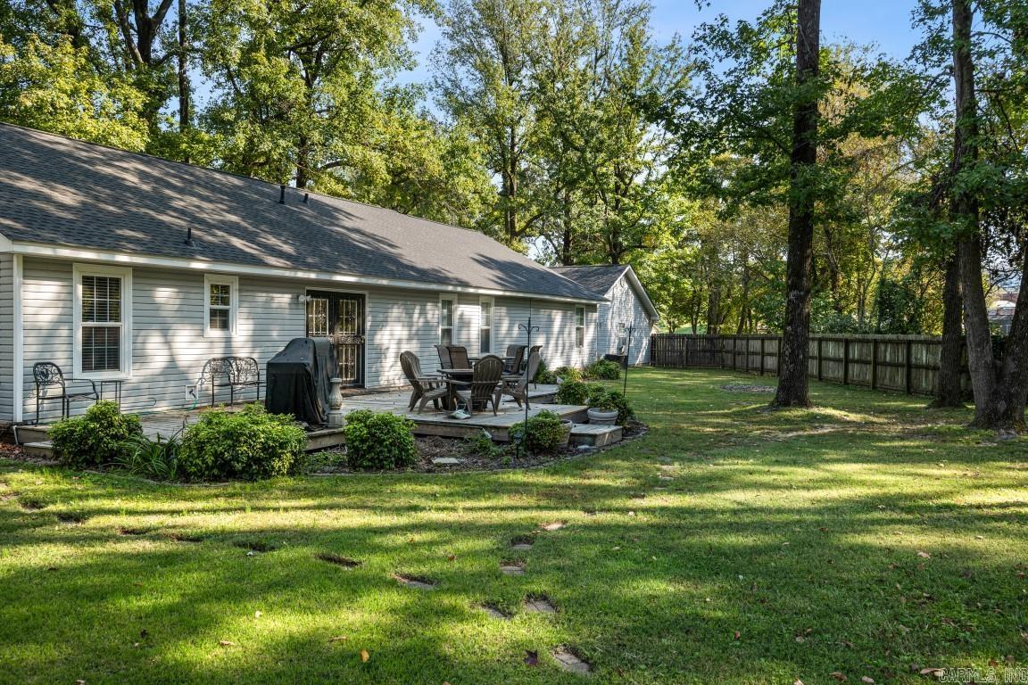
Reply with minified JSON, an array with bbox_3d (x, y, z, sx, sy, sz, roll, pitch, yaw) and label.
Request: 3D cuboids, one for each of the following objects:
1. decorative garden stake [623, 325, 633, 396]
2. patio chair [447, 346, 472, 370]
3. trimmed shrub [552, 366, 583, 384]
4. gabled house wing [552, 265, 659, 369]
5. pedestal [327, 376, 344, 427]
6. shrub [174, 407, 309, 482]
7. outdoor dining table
[{"bbox_3d":[2.586,0.512,18.185,0.240,1.800,0.050,5,1,0],"label":"decorative garden stake"},{"bbox_3d":[-1.015,0.560,16.100,0.610,0.970,0.680,1,1,37],"label":"patio chair"},{"bbox_3d":[1.694,1.000,25.500,0.920,0.580,0.800,0,1,0],"label":"trimmed shrub"},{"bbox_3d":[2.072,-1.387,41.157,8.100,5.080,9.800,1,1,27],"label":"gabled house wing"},{"bbox_3d":[-2.362,0.802,10.660,0.195,0.645,0.195,1,1,27],"label":"pedestal"},{"bbox_3d":[-3.140,1.111,9.265,1.480,0.740,1.150,0,1,-12],"label":"shrub"},{"bbox_3d":[-0.740,0.825,13.992,1.020,0.690,1.000,0,1,-16],"label":"outdoor dining table"}]

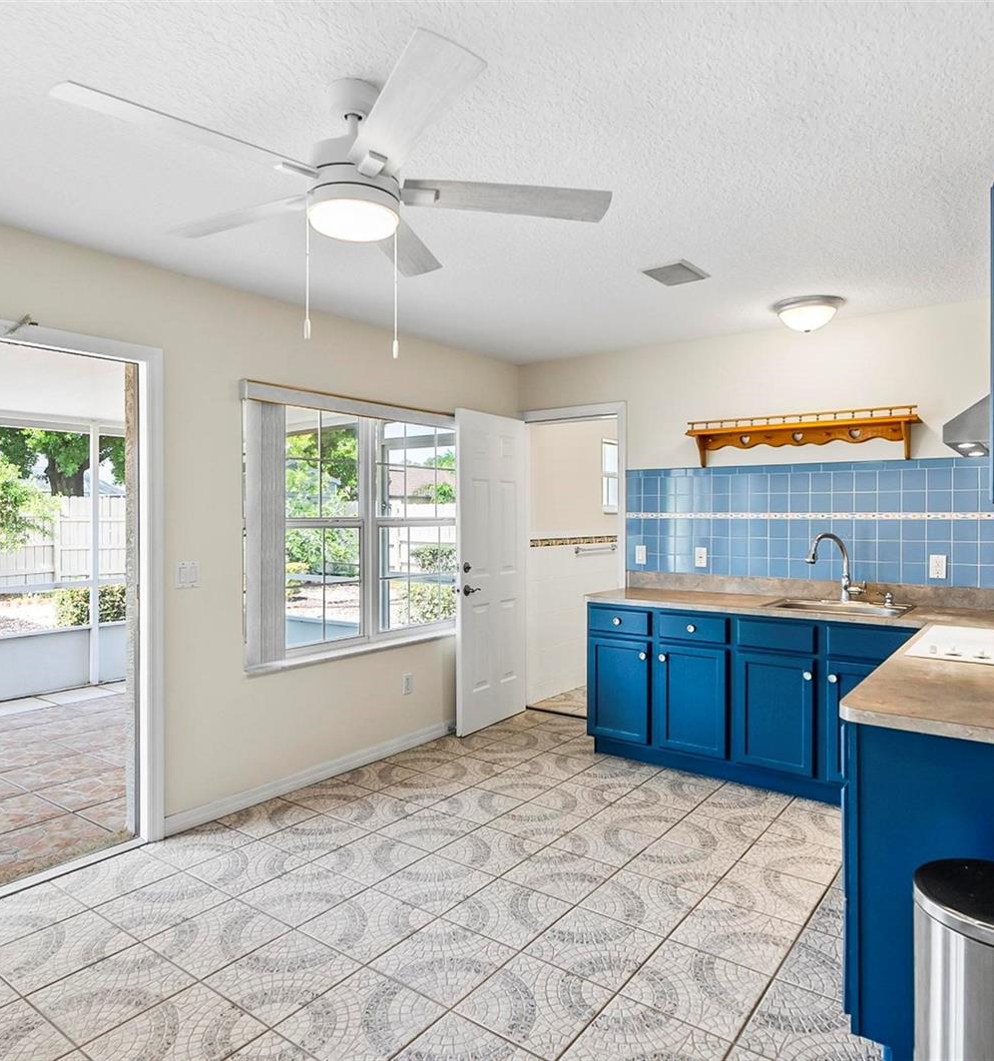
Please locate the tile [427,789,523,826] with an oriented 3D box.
[{"bbox_3d":[-0.086,1.312,3.375,0.333,0.010,0.333,1,1,37],"label":"tile"}]

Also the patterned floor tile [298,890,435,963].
[{"bbox_3d":[-0.435,1.323,2.386,0.333,0.010,0.333,0,0,37],"label":"patterned floor tile"}]

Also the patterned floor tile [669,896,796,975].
[{"bbox_3d":[0.785,1.321,2.318,0.335,0.010,0.335,0,1,37],"label":"patterned floor tile"}]

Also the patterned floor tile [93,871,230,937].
[{"bbox_3d":[-1.178,1.326,2.508,0.333,0.010,0.333,1,1,37],"label":"patterned floor tile"}]

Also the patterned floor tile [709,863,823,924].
[{"bbox_3d":[0.993,1.323,2.600,0.333,0.010,0.333,0,0,37],"label":"patterned floor tile"}]

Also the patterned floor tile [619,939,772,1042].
[{"bbox_3d":[0.584,1.333,2.068,0.333,0.010,0.333,1,1,37],"label":"patterned floor tile"}]

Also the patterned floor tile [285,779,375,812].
[{"bbox_3d":[-0.840,1.319,3.538,0.328,0.010,0.335,0,1,37],"label":"patterned floor tile"}]

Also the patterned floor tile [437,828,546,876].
[{"bbox_3d":[-0.021,1.319,2.914,0.333,0.010,0.333,1,1,37],"label":"patterned floor tile"}]

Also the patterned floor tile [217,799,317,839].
[{"bbox_3d":[-1.045,1.322,3.267,0.328,0.010,0.335,0,1,37],"label":"patterned floor tile"}]

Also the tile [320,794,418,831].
[{"bbox_3d":[-0.594,1.323,3.340,0.333,0.010,0.333,0,0,37],"label":"tile"}]

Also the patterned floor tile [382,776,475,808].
[{"bbox_3d":[-0.358,1.309,3.571,0.333,0.010,0.333,1,1,37],"label":"patterned floor tile"}]

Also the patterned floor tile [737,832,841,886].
[{"bbox_3d":[1.197,1.317,2.860,0.335,0.010,0.335,0,1,37],"label":"patterned floor tile"}]

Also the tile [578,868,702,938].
[{"bbox_3d":[0.521,1.325,2.526,0.333,0.010,0.333,1,1,37],"label":"tile"}]

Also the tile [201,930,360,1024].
[{"bbox_3d":[-0.637,1.332,2.121,0.333,0.010,0.333,1,1,37],"label":"tile"}]

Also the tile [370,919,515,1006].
[{"bbox_3d":[-0.163,1.326,2.184,0.335,0.010,0.335,0,1,37],"label":"tile"}]

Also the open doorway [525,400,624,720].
[{"bbox_3d":[0.529,0.236,4.891,0.800,2.100,0.130,0,1,37],"label":"open doorway"}]

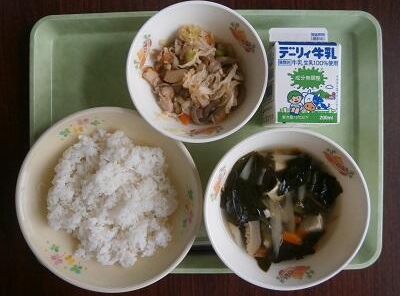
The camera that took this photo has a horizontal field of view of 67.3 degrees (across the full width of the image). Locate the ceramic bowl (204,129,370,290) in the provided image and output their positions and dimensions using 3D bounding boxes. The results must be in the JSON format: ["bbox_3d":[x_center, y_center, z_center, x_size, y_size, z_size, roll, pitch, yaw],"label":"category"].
[{"bbox_3d":[0.076,0.054,0.292,0.146,0.058,0.146,0,90,0],"label":"ceramic bowl"}]

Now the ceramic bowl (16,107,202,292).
[{"bbox_3d":[-0.082,0.046,0.296,0.168,0.051,0.168,0,90,0],"label":"ceramic bowl"}]

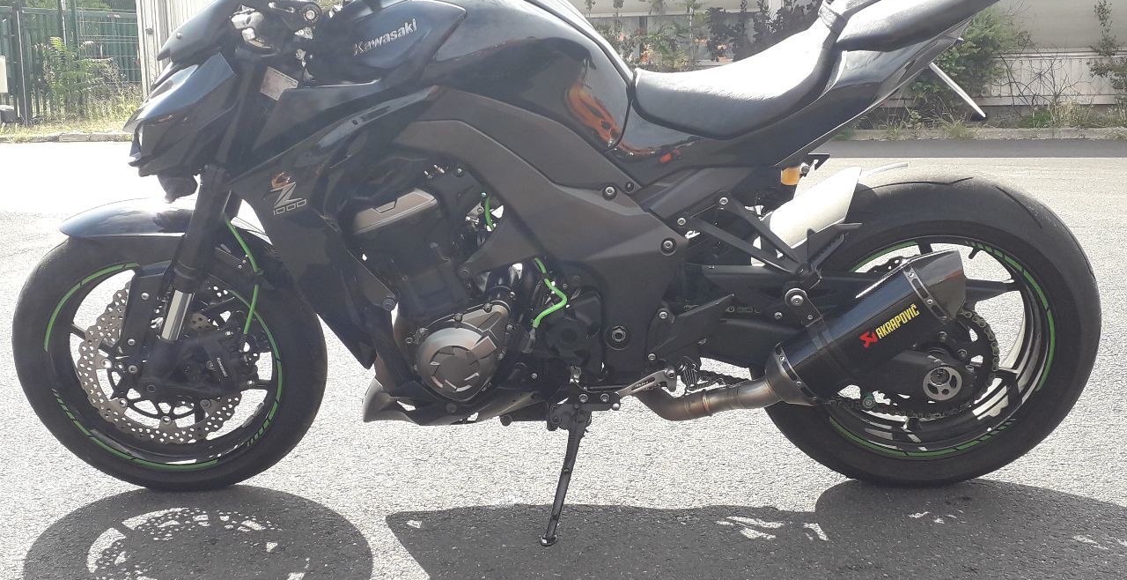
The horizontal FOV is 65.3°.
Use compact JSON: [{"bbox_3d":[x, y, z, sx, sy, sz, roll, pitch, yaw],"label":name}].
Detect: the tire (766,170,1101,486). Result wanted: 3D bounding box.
[{"bbox_3d":[0.665,0.085,1.665,0.622,0.622,0.190,-1,23,7],"label":"tire"}]

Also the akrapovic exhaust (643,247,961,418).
[{"bbox_3d":[0.392,0.106,1.490,0.580,0.175,0.160,-23,19,16],"label":"akrapovic exhaust"}]

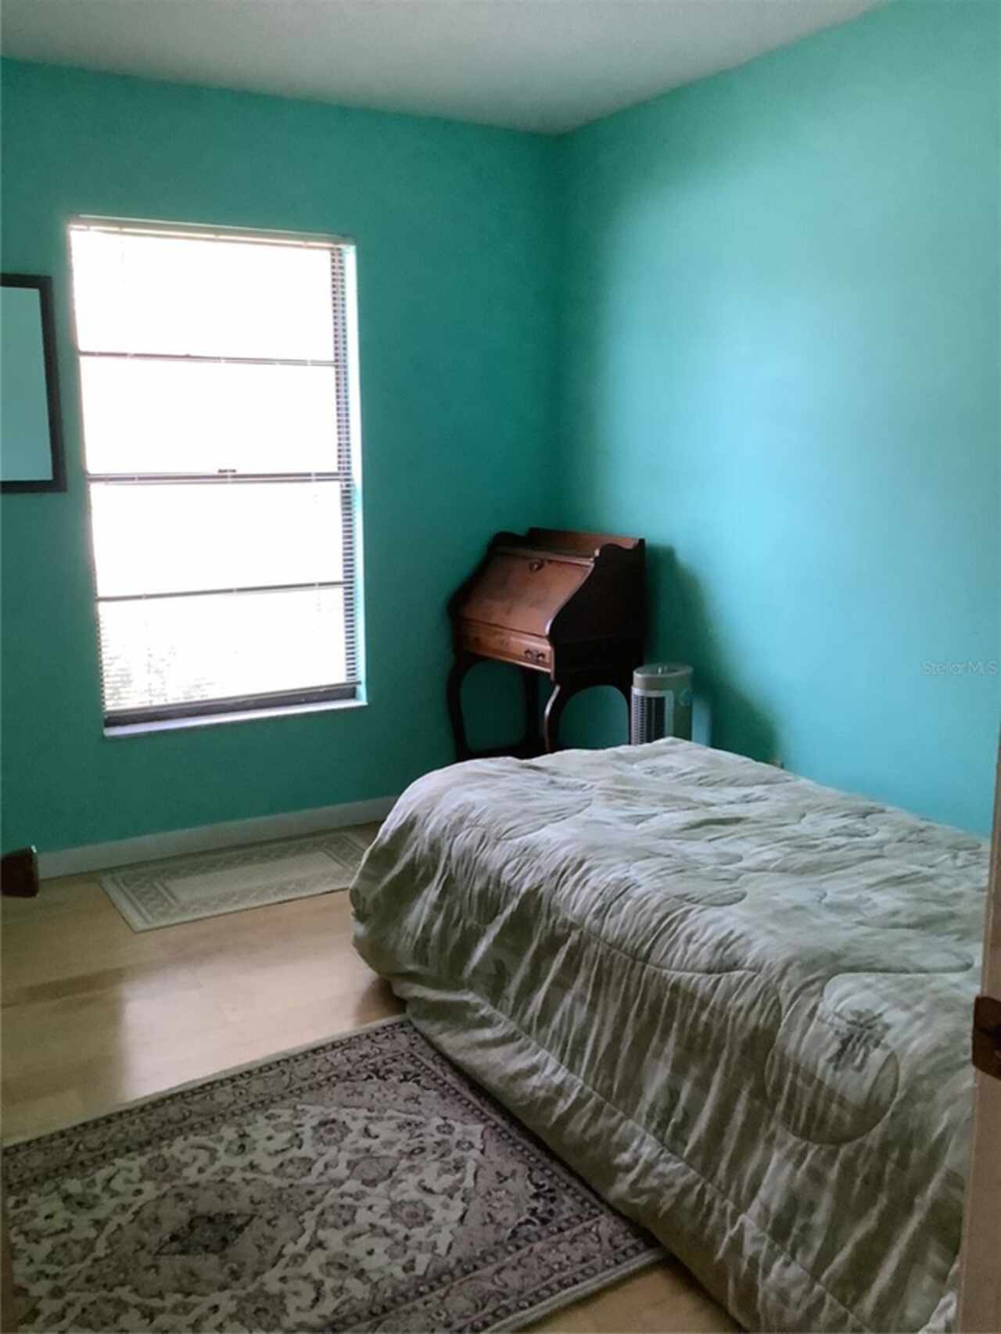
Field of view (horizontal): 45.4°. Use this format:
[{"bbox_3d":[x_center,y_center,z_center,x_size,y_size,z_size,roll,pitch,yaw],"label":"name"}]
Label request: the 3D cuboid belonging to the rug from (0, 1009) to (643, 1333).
[{"bbox_3d":[-0.525,1.000,2.121,1.540,0.010,1.000,-7,13,-33],"label":"rug"}]

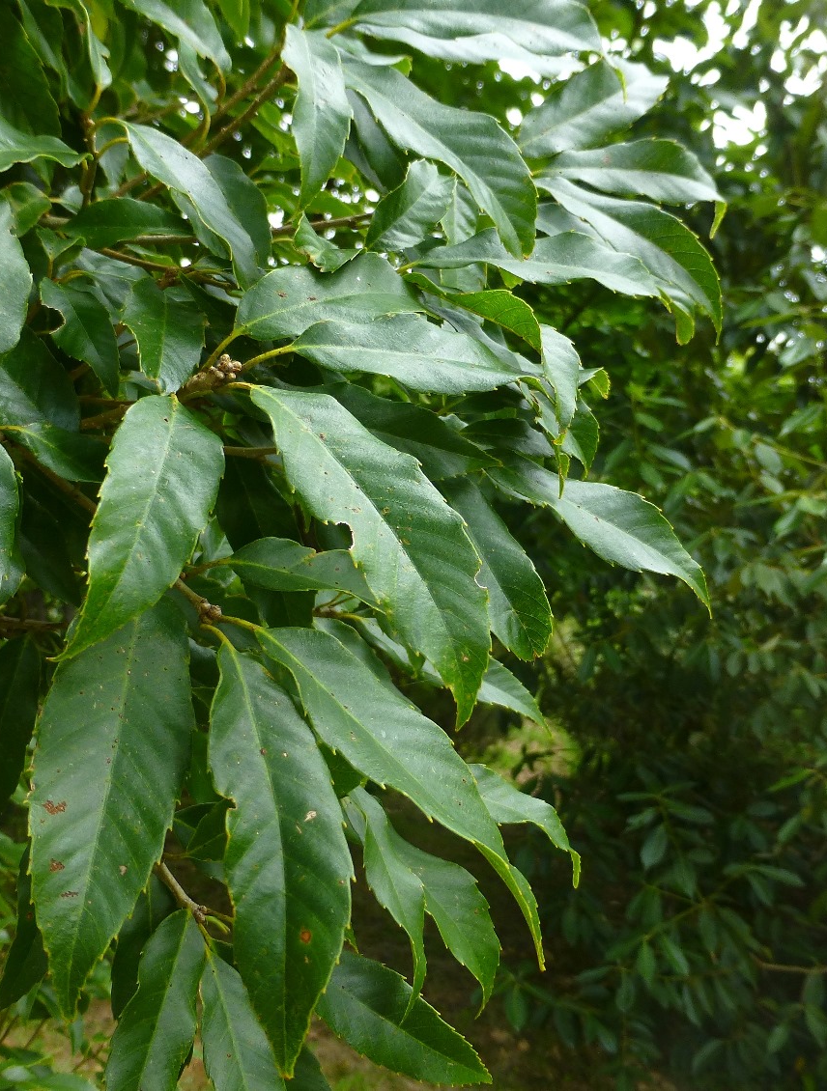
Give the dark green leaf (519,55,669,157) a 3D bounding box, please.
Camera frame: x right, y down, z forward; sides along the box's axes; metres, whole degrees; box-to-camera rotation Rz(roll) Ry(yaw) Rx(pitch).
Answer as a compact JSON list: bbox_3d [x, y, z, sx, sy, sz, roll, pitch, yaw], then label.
[{"bbox_3d":[0.098,-0.241,0.550,0.097,0.018,0.038,-29,54,-12],"label":"dark green leaf"}]

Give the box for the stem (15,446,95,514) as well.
[{"bbox_3d":[-0.167,-0.030,0.470,0.059,0.007,0.007,38,0,20],"label":"stem"}]

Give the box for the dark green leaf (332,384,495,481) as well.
[{"bbox_3d":[-0.005,-0.050,0.420,0.092,0.013,0.035,24,40,20],"label":"dark green leaf"}]

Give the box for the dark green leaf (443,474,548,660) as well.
[{"bbox_3d":[0.026,0.005,0.404,0.033,0.094,0.013,-19,-21,-21],"label":"dark green leaf"}]

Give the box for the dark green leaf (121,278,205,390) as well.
[{"bbox_3d":[-0.113,-0.097,0.455,0.038,0.018,0.079,-5,51,-4],"label":"dark green leaf"}]

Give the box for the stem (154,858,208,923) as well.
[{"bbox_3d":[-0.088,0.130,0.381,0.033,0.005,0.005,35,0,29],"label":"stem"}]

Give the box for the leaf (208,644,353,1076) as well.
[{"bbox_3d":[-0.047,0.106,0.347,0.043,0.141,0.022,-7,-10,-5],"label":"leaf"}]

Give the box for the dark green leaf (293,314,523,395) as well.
[{"bbox_3d":[-0.002,-0.077,0.405,0.093,0.016,0.035,6,49,-6],"label":"dark green leaf"}]

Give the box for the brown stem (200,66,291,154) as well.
[{"bbox_3d":[-0.096,-0.249,0.580,0.070,0.006,0.006,-37,0,17],"label":"brown stem"}]

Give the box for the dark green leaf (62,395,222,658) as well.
[{"bbox_3d":[-0.092,-0.009,0.339,0.041,0.101,0.013,8,-28,10],"label":"dark green leaf"}]

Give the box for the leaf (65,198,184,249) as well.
[{"bbox_3d":[-0.147,-0.166,0.520,0.060,0.030,0.016,-6,-32,-19],"label":"leaf"}]

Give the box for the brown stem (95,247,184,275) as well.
[{"bbox_3d":[-0.135,-0.140,0.494,0.058,0.006,0.006,21,8,21],"label":"brown stem"}]

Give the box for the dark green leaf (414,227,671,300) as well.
[{"bbox_3d":[0.053,-0.121,0.436,0.115,0.015,0.033,13,36,21],"label":"dark green leaf"}]

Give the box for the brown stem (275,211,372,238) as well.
[{"bbox_3d":[-0.049,-0.174,0.546,0.056,0.006,0.006,-13,0,0],"label":"brown stem"}]

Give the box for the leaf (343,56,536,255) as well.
[{"bbox_3d":[0.011,-0.180,0.465,0.042,0.120,0.025,-37,-11,-25],"label":"leaf"}]

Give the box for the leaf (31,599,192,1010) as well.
[{"bbox_3d":[-0.100,0.080,0.336,0.050,0.137,0.014,5,-13,1],"label":"leaf"}]

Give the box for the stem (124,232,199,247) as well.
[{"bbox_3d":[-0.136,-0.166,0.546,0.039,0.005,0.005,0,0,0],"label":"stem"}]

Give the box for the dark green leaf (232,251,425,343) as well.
[{"bbox_3d":[-0.034,-0.106,0.435,0.086,0.018,0.040,-12,47,-20],"label":"dark green leaf"}]

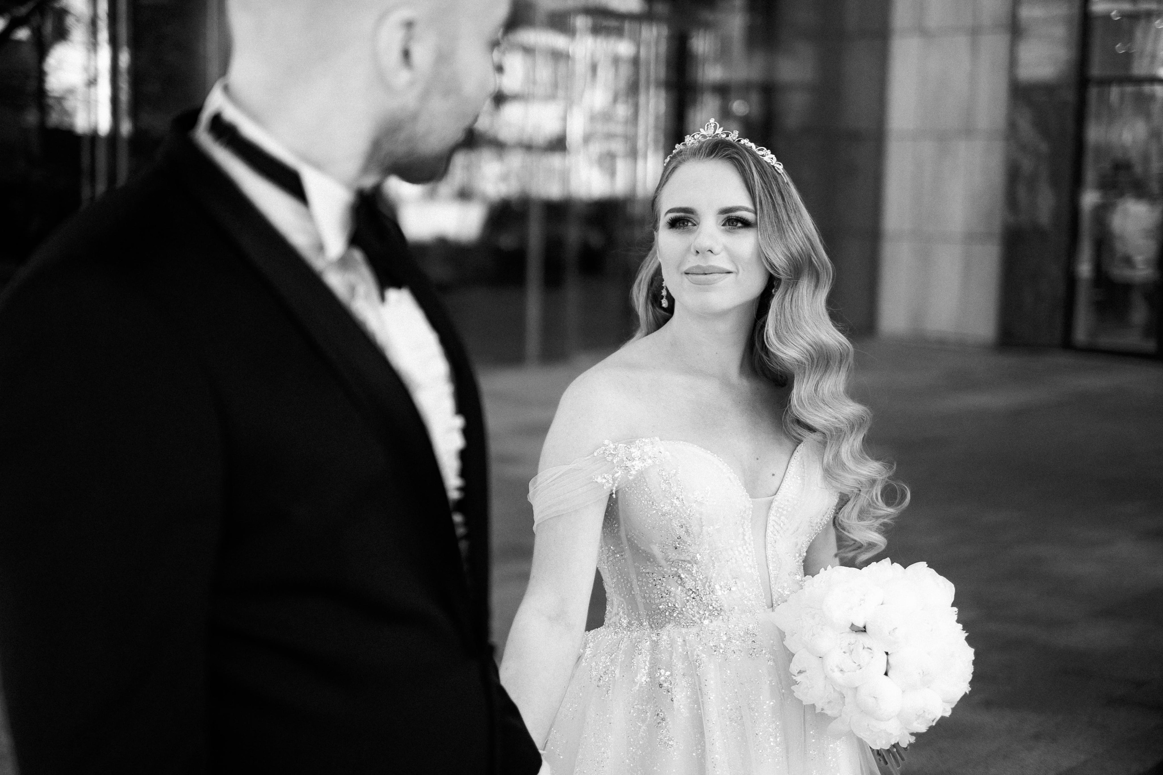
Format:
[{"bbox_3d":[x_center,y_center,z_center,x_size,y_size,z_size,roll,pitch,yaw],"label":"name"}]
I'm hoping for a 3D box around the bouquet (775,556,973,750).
[{"bbox_3d":[0.352,0.335,2.070,0.240,0.240,0.220,1,6,-3],"label":"bouquet"}]

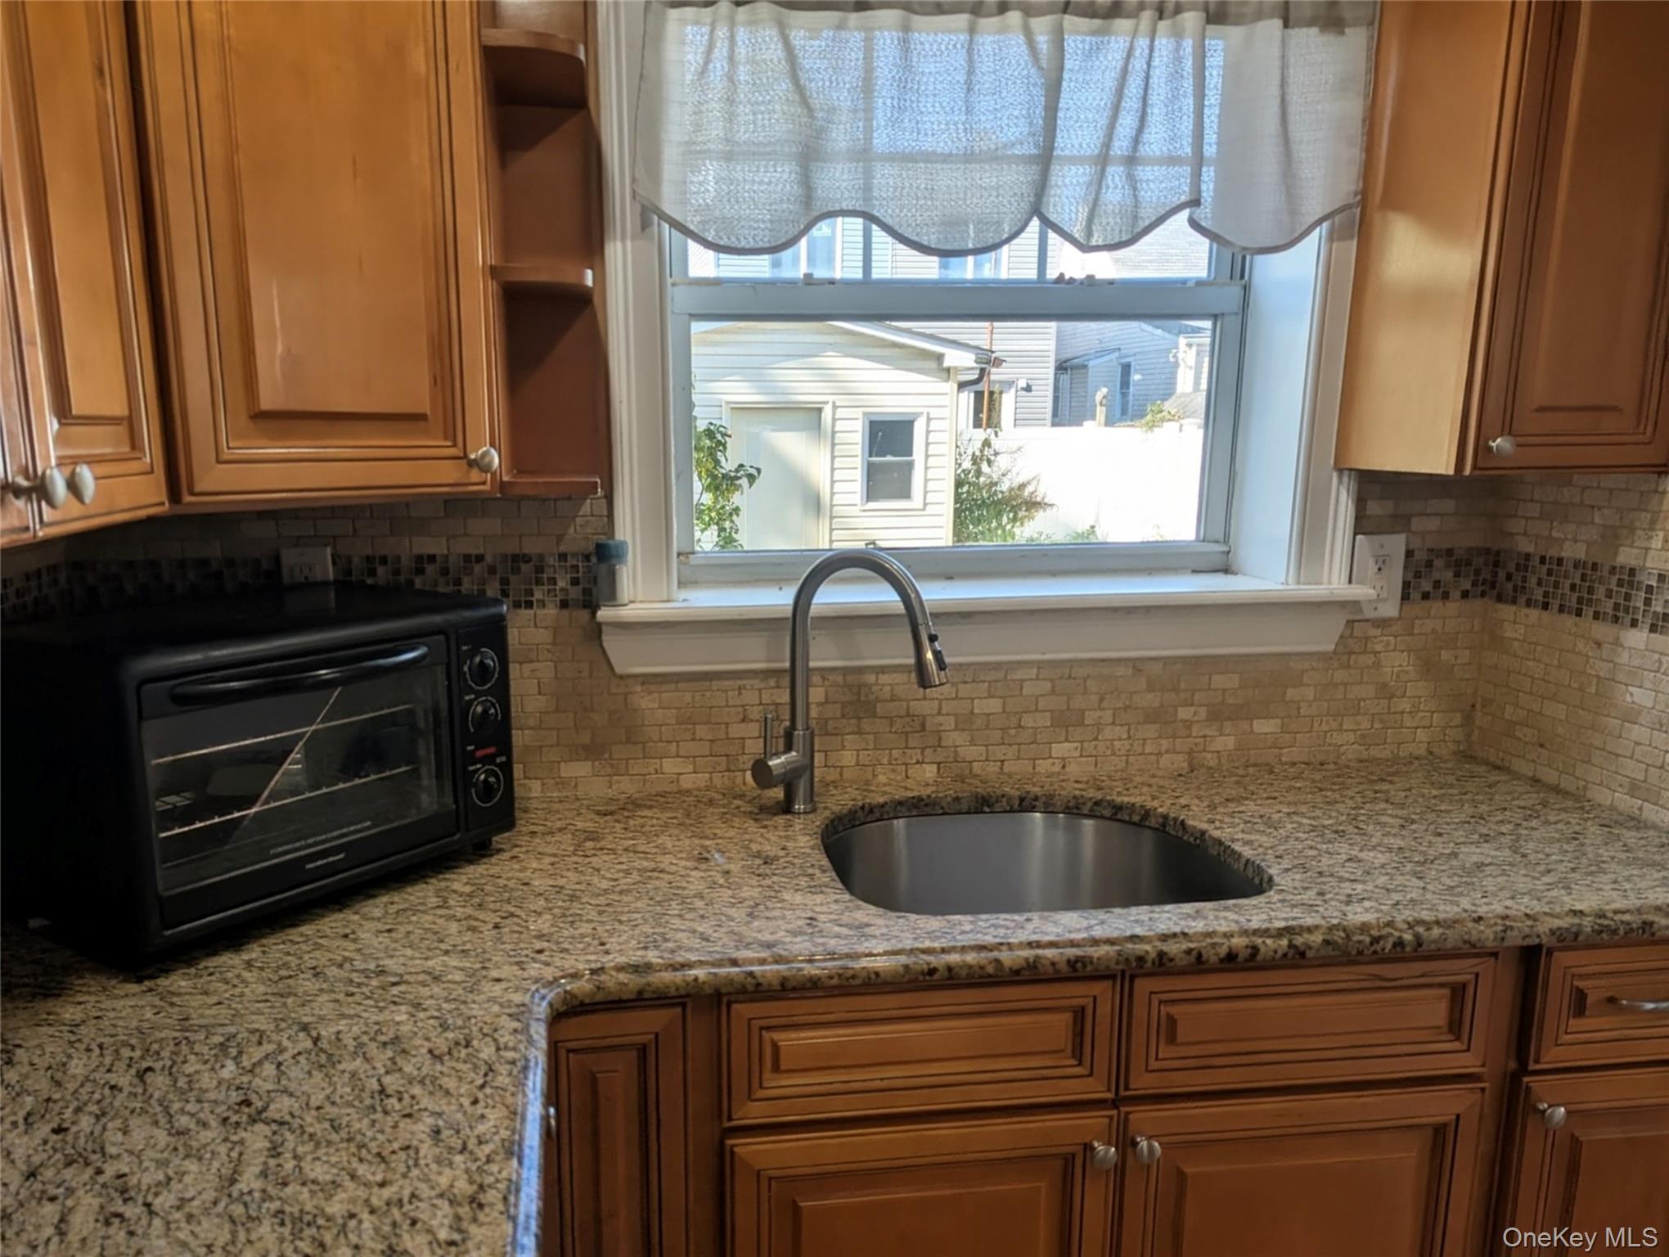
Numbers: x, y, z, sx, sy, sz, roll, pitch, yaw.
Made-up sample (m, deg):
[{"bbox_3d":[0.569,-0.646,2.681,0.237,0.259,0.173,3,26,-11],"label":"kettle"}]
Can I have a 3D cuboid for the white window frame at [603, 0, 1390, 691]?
[{"bbox_3d":[0.228,-0.490,1.731,1.172,1.087,0.202,-2,10,-5],"label":"white window frame"}]

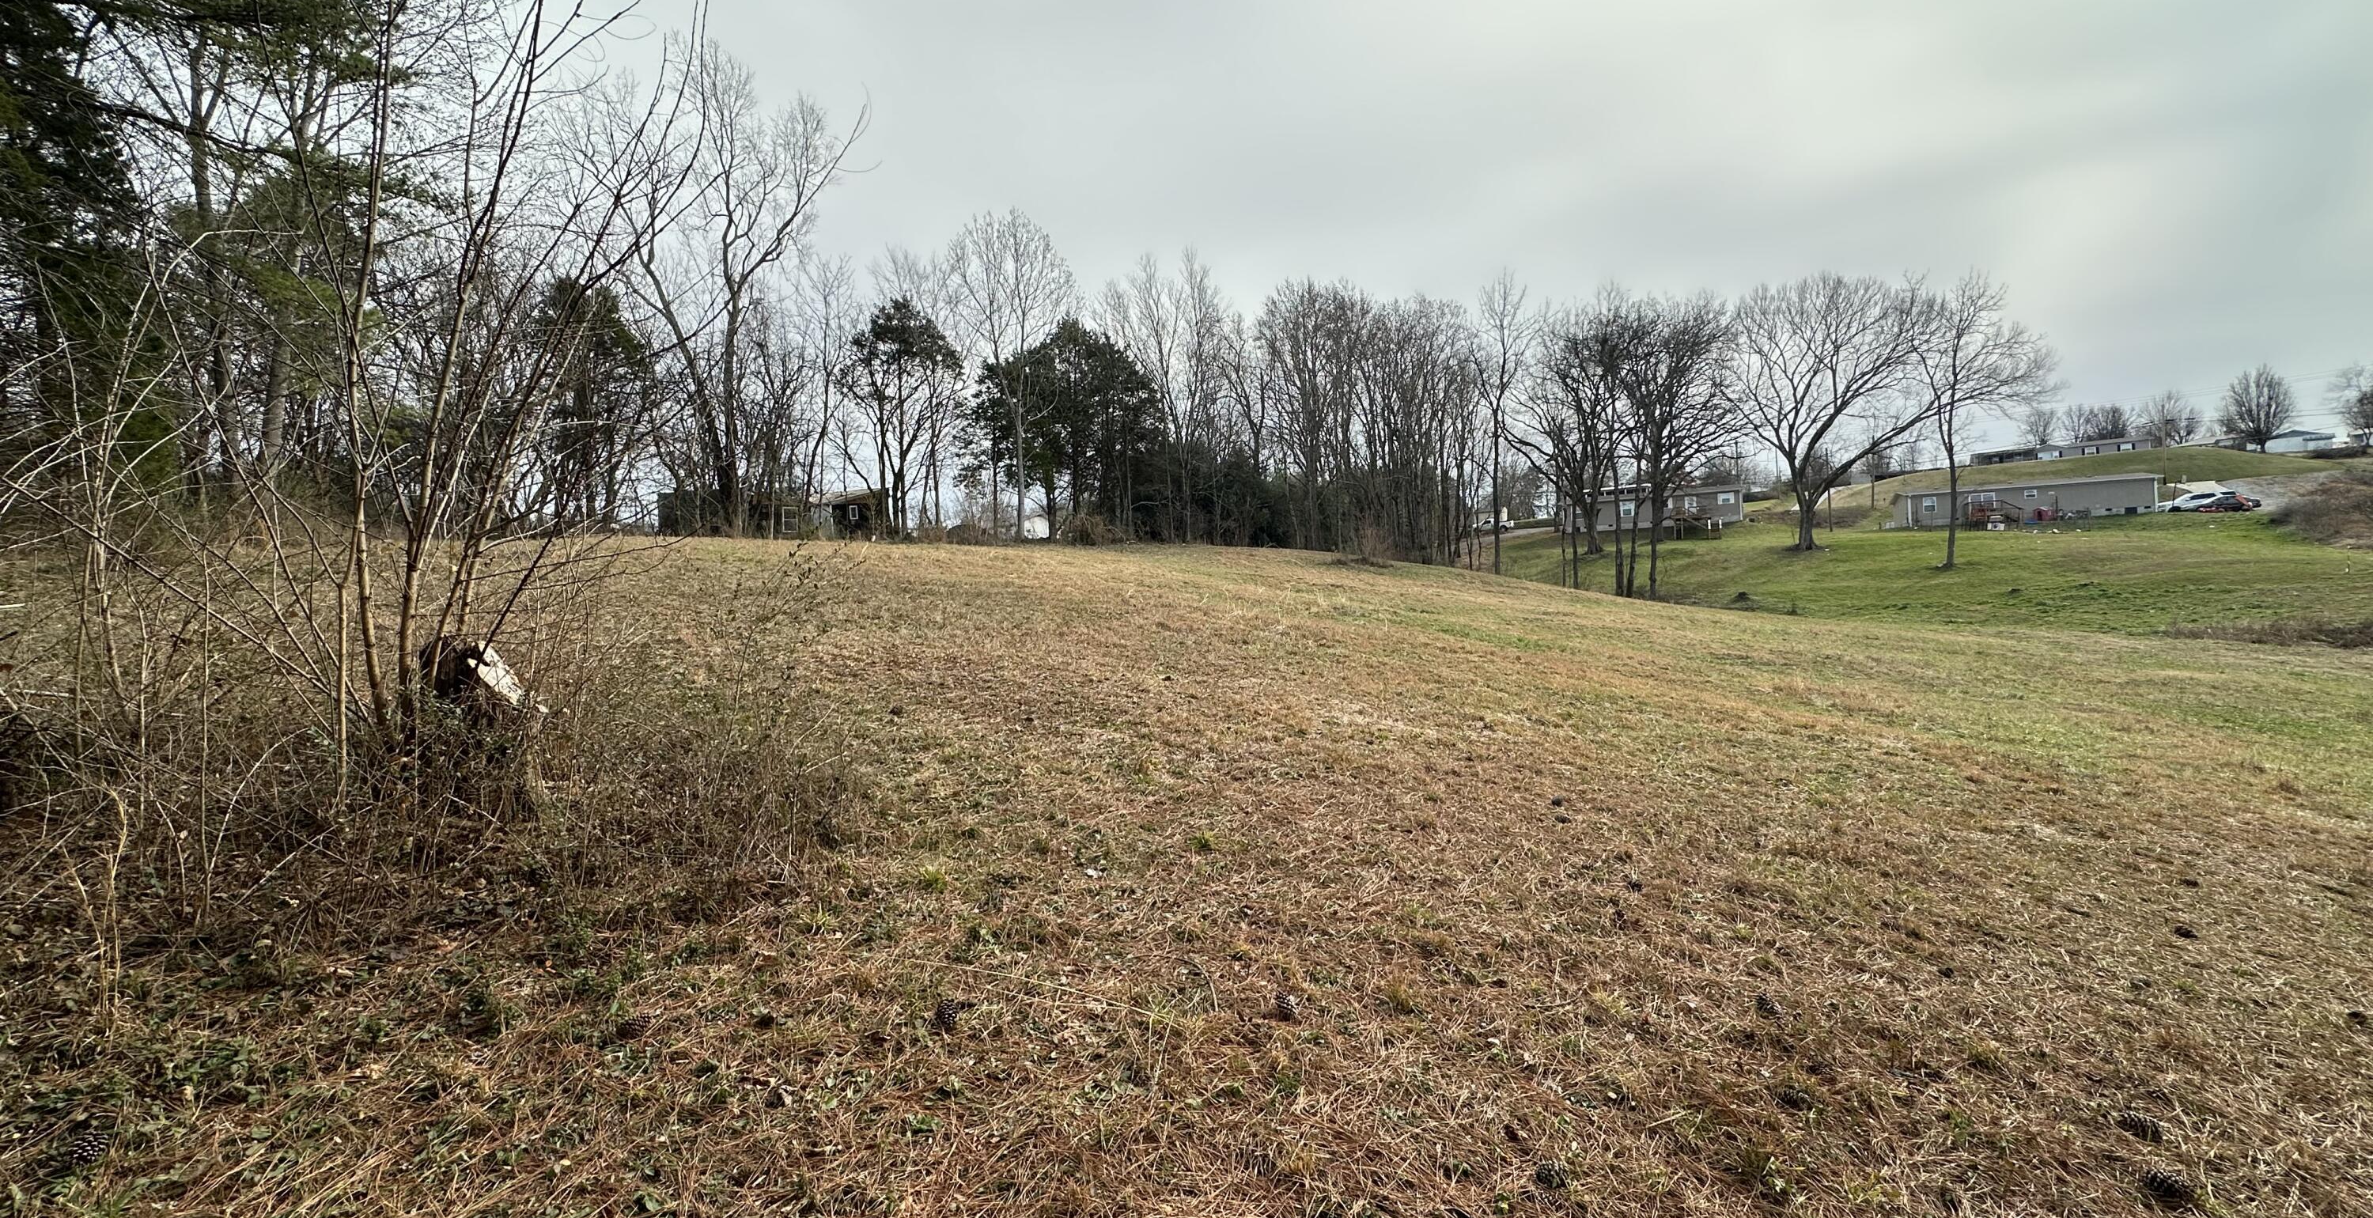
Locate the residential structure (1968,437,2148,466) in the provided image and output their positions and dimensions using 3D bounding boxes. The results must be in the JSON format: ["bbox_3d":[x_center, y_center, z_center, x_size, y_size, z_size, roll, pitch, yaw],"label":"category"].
[{"bbox_3d":[133.111,-24.250,147.889,19.800,4.000,8.000,-2,-2,23],"label":"residential structure"}]

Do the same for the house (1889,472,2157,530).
[{"bbox_3d":[81.676,-10.323,94.870,18.400,4.000,7.800,-2,-2,24],"label":"house"}]

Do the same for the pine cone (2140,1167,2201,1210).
[{"bbox_3d":[2.495,1.470,2.434,0.065,0.060,0.100,-2,-2,-3],"label":"pine cone"}]

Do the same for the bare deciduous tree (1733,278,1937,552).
[{"bbox_3d":[44.174,-13.577,66.000,12.000,19.123,11.500,-3,-2,34],"label":"bare deciduous tree"}]

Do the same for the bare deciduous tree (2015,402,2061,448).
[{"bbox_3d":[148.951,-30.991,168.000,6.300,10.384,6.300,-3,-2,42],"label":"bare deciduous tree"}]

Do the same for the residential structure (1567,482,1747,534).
[{"bbox_3d":[48.910,-10.271,101.564,16.600,4.100,8.000,-2,-2,19],"label":"residential structure"}]

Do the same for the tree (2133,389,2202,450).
[{"bbox_3d":[168.761,-32.509,165.000,8.000,10.518,8.500,0,-2,-44],"label":"tree"}]

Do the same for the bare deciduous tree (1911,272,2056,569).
[{"bbox_3d":[47.289,-11.203,57.000,7.000,17.561,7.000,-3,-2,40],"label":"bare deciduous tree"}]

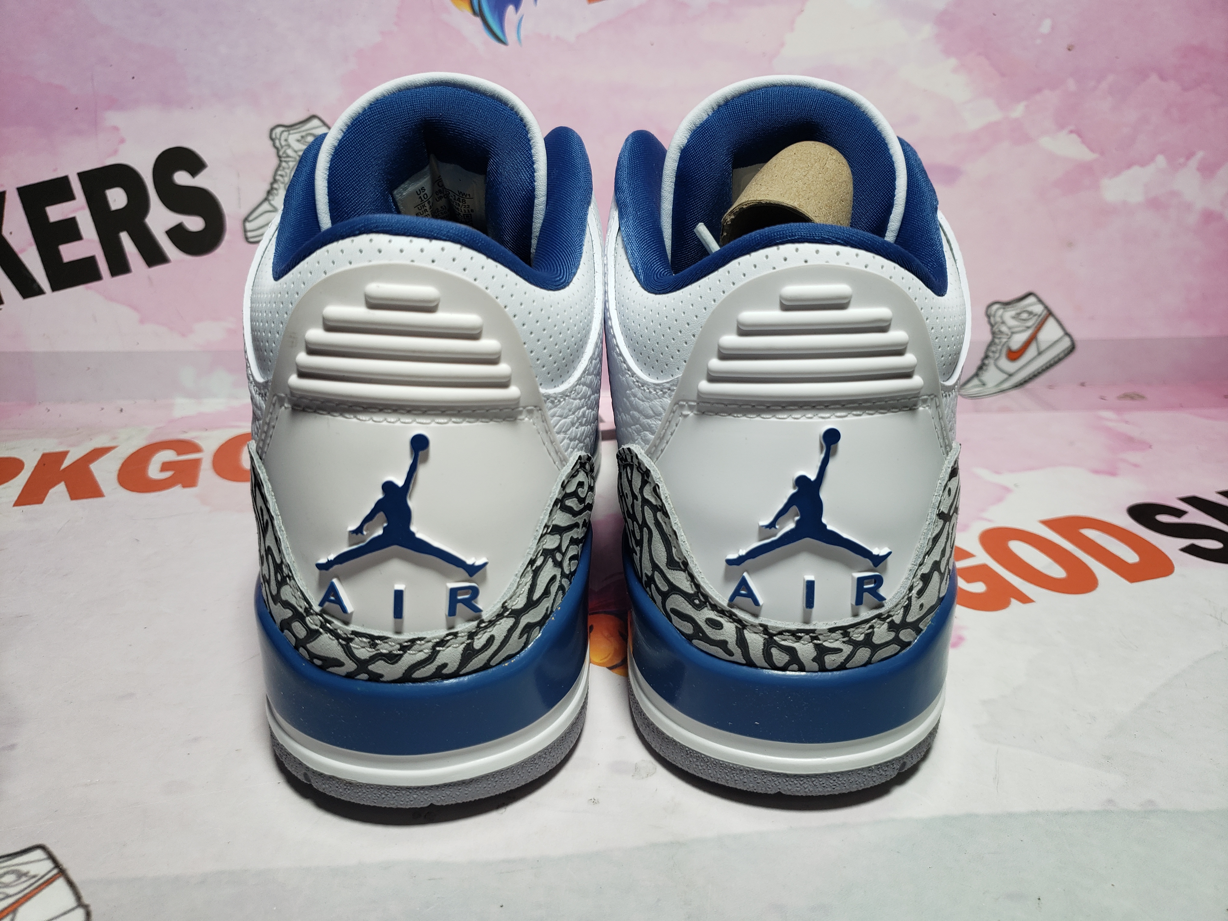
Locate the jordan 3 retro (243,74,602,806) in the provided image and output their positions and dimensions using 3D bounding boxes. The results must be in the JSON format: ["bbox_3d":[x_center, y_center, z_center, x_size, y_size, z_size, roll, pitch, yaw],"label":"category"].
[{"bbox_3d":[-0.060,-0.049,0.327,0.113,0.160,0.300,-1,23,-5],"label":"jordan 3 retro"}]

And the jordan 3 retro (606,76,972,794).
[{"bbox_3d":[0.057,-0.050,0.330,0.113,0.160,0.300,2,23,5],"label":"jordan 3 retro"}]

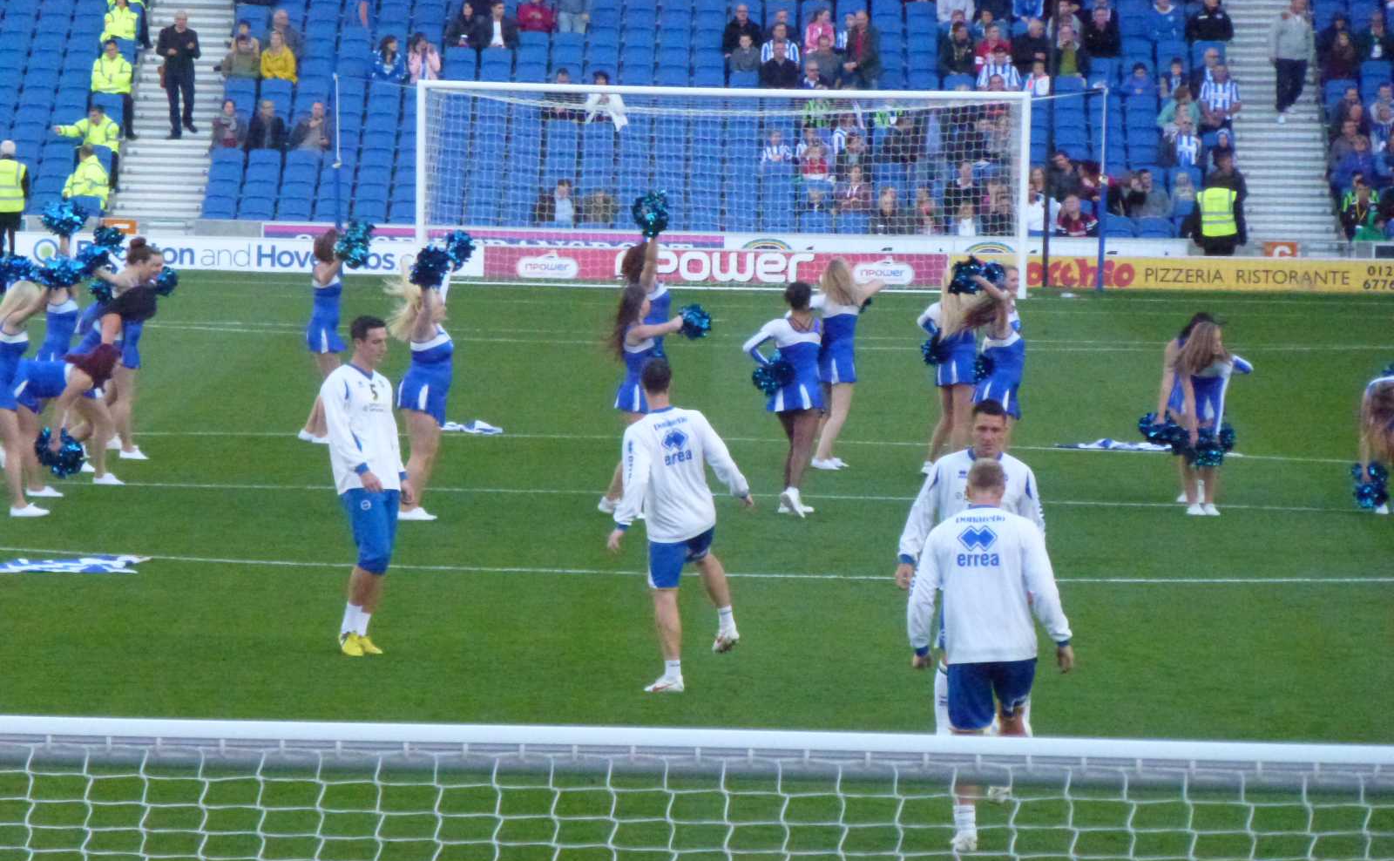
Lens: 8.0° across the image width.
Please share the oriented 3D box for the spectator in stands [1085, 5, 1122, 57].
[{"bbox_3d":[5.696,-5.335,141.129,0.500,1.270,0.720,1,3,0],"label":"spectator in stands"}]

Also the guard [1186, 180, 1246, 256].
[{"bbox_3d":[6.738,-2.708,130.200,0.720,1.740,0.420,1,3,6],"label":"guard"}]

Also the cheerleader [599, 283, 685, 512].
[{"bbox_3d":[-0.394,-0.219,68.864,0.600,1.590,0.500,1,3,-6],"label":"cheerleader"}]

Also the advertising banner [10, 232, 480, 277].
[{"bbox_3d":[-5.752,-2.253,128.700,6.000,0.460,0.120,1,3,0],"label":"advertising banner"}]

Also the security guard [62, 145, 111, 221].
[{"bbox_3d":[-8.132,-3.168,133.399,0.600,1.270,0.750,2,3,22],"label":"security guard"}]

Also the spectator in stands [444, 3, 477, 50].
[{"bbox_3d":[-3.303,-5.341,139.969,0.480,1.250,0.750,1,3,0],"label":"spectator in stands"}]

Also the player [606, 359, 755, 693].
[{"bbox_3d":[-0.104,0.492,52.929,0.720,1.740,0.600,0,3,-17],"label":"player"}]

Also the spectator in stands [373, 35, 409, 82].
[{"bbox_3d":[-4.277,-4.908,139.528,0.470,1.200,0.700,1,3,-6],"label":"spectator in stands"}]

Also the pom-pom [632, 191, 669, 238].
[{"bbox_3d":[-0.358,-1.667,77.500,0.290,0.360,0.290,1,3,0],"label":"pom-pom"}]

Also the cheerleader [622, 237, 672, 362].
[{"bbox_3d":[-0.396,-0.682,78.500,0.500,1.770,0.500,1,3,7],"label":"cheerleader"}]

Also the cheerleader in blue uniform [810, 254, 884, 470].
[{"bbox_3d":[1.076,-0.515,76.500,0.680,1.580,0.500,3,3,40],"label":"cheerleader in blue uniform"}]

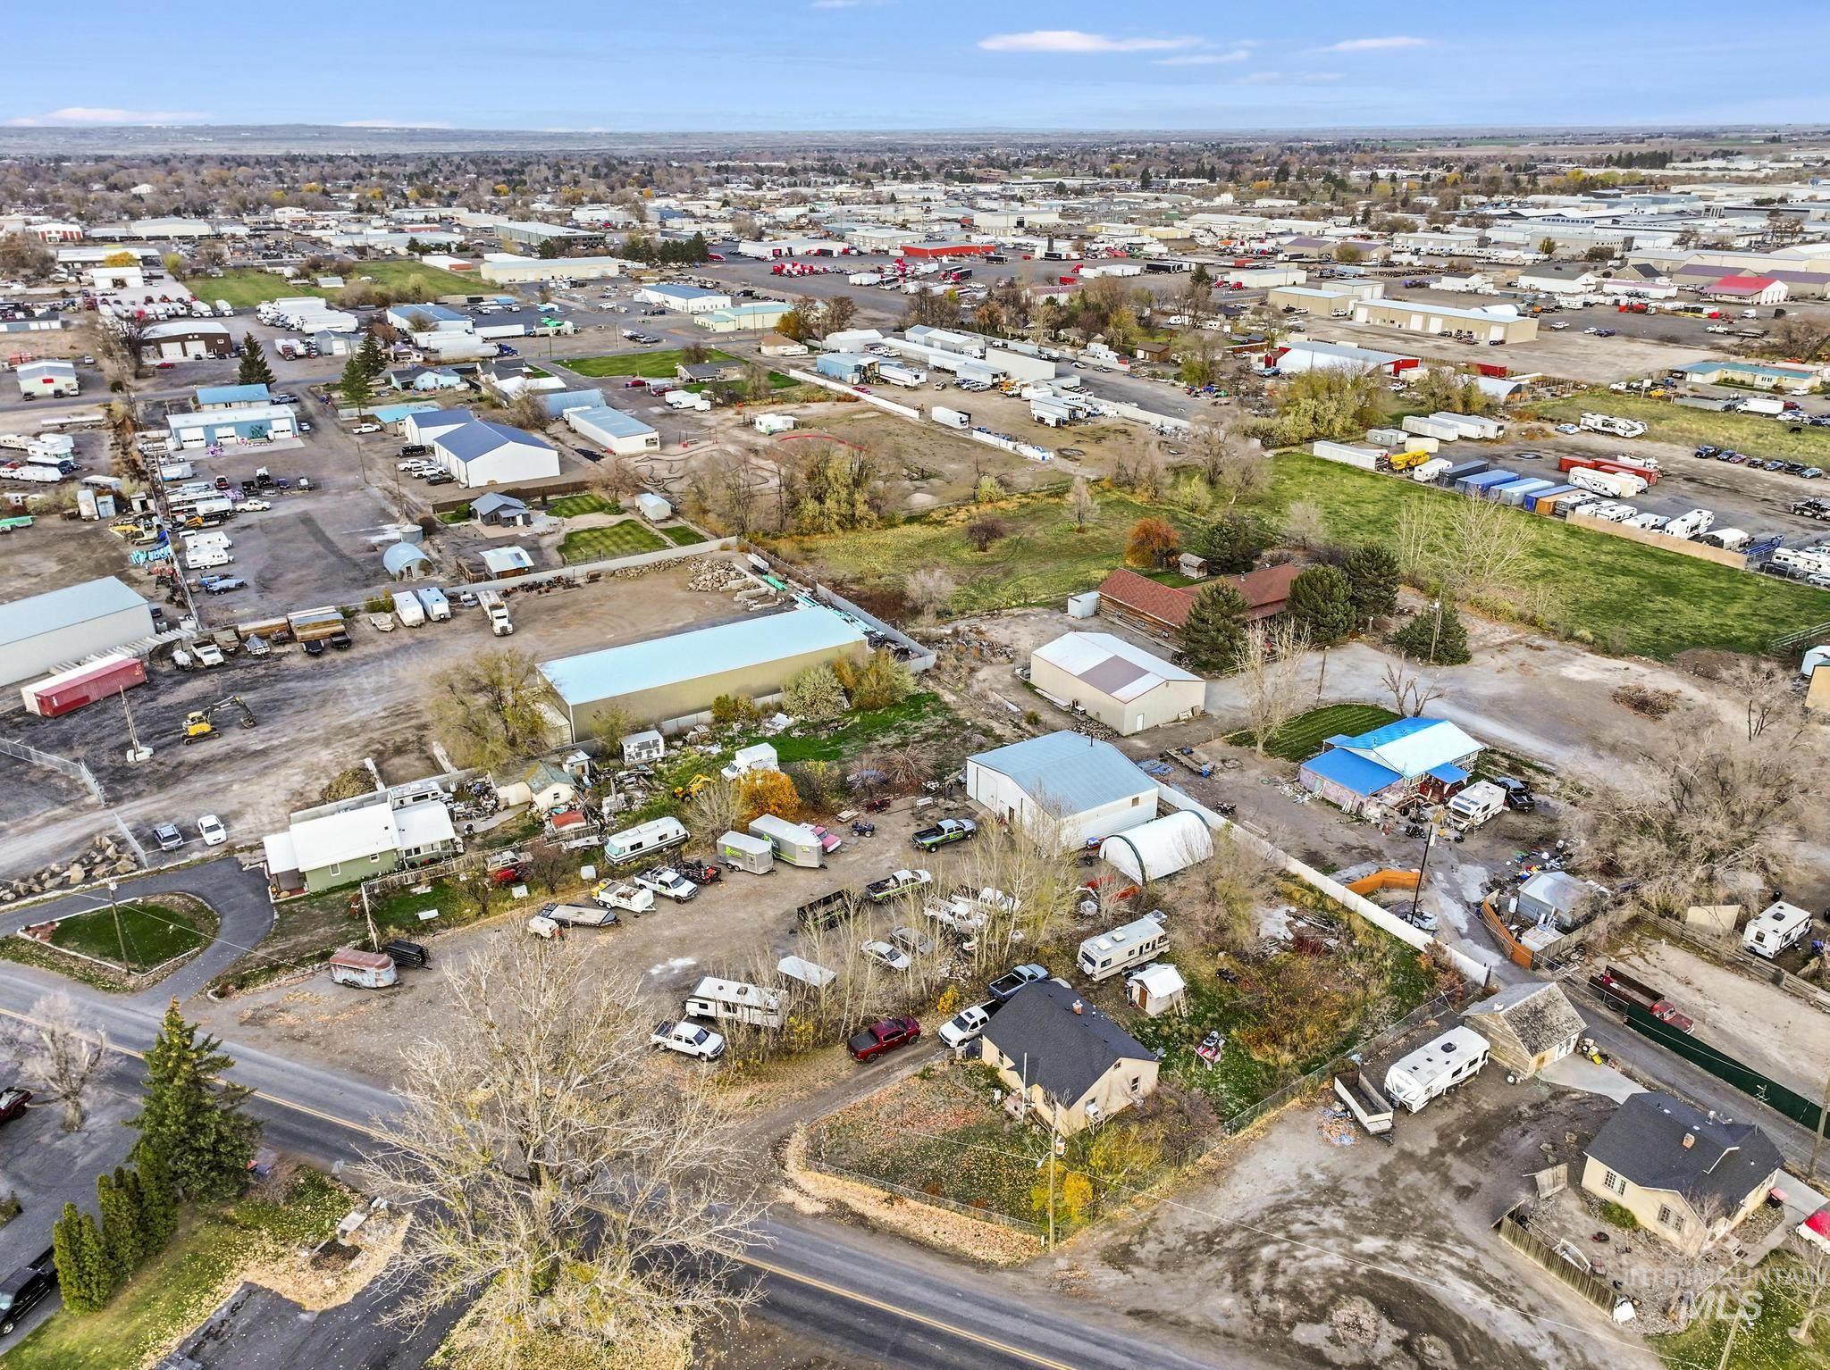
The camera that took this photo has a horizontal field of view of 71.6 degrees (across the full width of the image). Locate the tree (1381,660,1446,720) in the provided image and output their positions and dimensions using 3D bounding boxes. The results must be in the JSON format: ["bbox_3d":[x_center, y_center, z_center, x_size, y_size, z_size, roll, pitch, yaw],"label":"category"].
[{"bbox_3d":[57.600,1.490,146.560,7.200,8.600,6.500,0,24,0],"label":"tree"}]

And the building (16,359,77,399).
[{"bbox_3d":[-231.750,-82.001,339.230,12.600,7.900,10.600,-14,28,-29],"label":"building"}]

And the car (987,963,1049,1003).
[{"bbox_3d":[8.680,24.694,105.218,5.350,1.800,1.900,-17,29,-34],"label":"car"}]

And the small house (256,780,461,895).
[{"bbox_3d":[-53.060,15.230,121.310,16.000,3.300,10.000,-13,27,-27],"label":"small house"}]

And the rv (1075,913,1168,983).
[{"bbox_3d":[17.780,22.695,108.259,7.550,3.000,2.500,-14,27,-29],"label":"rv"}]

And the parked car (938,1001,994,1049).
[{"bbox_3d":[4.643,25.796,97.207,5.750,1.880,2.000,-14,27,-29],"label":"parked car"}]

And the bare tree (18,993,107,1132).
[{"bbox_3d":[-58.550,26.480,87.180,5.900,10.500,5.700,0,24,0],"label":"bare tree"}]

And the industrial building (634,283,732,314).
[{"bbox_3d":[-92.400,-156.350,510.150,18.200,5.800,48.500,-14,27,-29],"label":"industrial building"}]

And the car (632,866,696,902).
[{"bbox_3d":[-22.680,18.260,116.160,6.050,1.920,2.020,13,27,28],"label":"car"}]

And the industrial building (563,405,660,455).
[{"bbox_3d":[-67.449,-56.924,282.201,9.400,4.300,31.200,-15,28,-30],"label":"industrial building"}]

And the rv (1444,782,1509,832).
[{"bbox_3d":[56.008,12.195,126.851,7.200,2.900,2.500,-17,29,-33],"label":"rv"}]

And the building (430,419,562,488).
[{"bbox_3d":[-86.170,-48.270,260.840,18.300,8.000,24.400,-15,28,-30],"label":"building"}]

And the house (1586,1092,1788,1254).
[{"bbox_3d":[51.514,31.818,85.005,10.200,5.100,8.300,-15,28,-31],"label":"house"}]

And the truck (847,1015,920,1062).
[{"bbox_3d":[-2.340,26.930,96.470,5.750,1.920,2.020,-15,28,-30],"label":"truck"}]

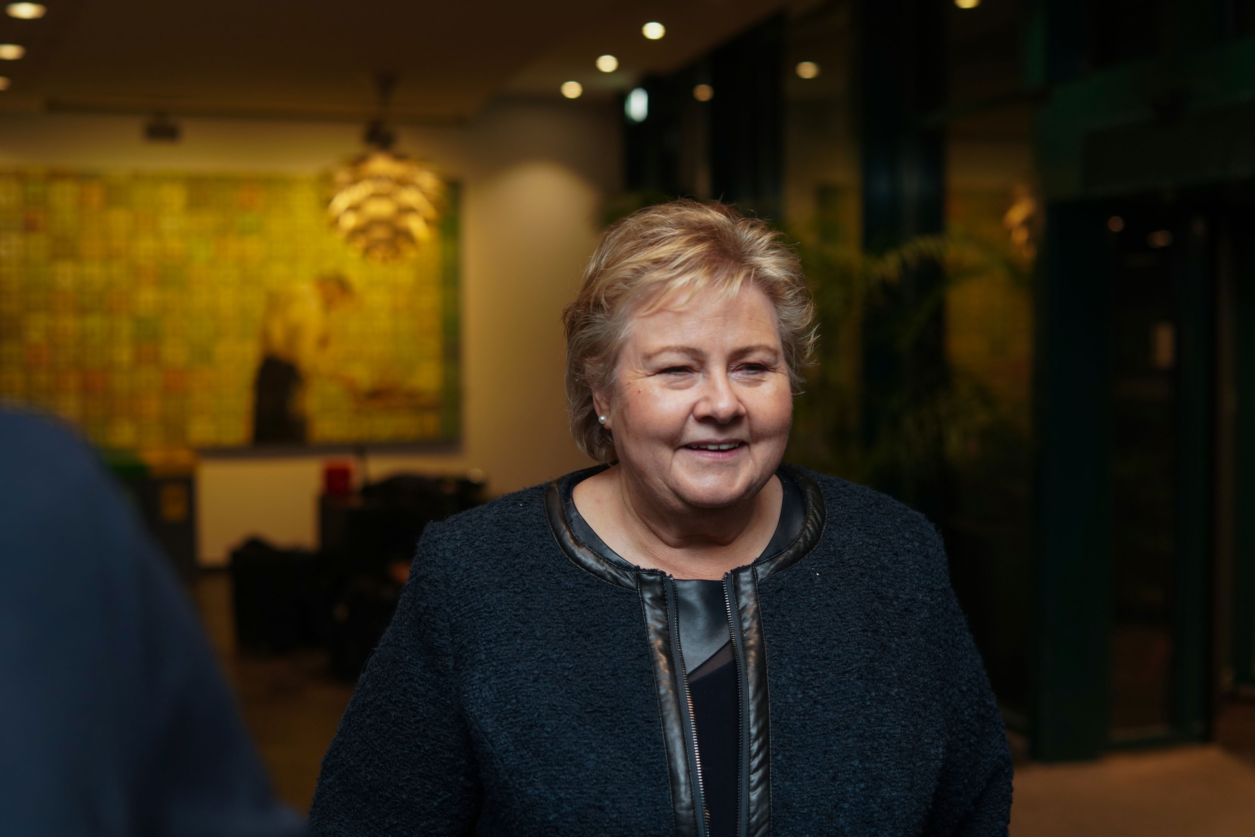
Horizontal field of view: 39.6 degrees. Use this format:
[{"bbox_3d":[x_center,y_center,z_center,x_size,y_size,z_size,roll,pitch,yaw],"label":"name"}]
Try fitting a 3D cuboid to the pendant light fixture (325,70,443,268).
[{"bbox_3d":[-1.178,-1.224,8.500,0.520,0.930,0.520,-1,4,-17],"label":"pendant light fixture"}]

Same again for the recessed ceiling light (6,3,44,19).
[{"bbox_3d":[-2.350,-1.591,6.800,0.150,0.040,0.150,-1,4,-20],"label":"recessed ceiling light"}]

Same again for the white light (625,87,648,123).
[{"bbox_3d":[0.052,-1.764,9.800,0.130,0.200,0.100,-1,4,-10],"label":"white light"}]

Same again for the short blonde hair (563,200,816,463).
[{"bbox_3d":[0.053,-0.075,1.500,0.210,0.230,0.225,-1,4,-20],"label":"short blonde hair"}]

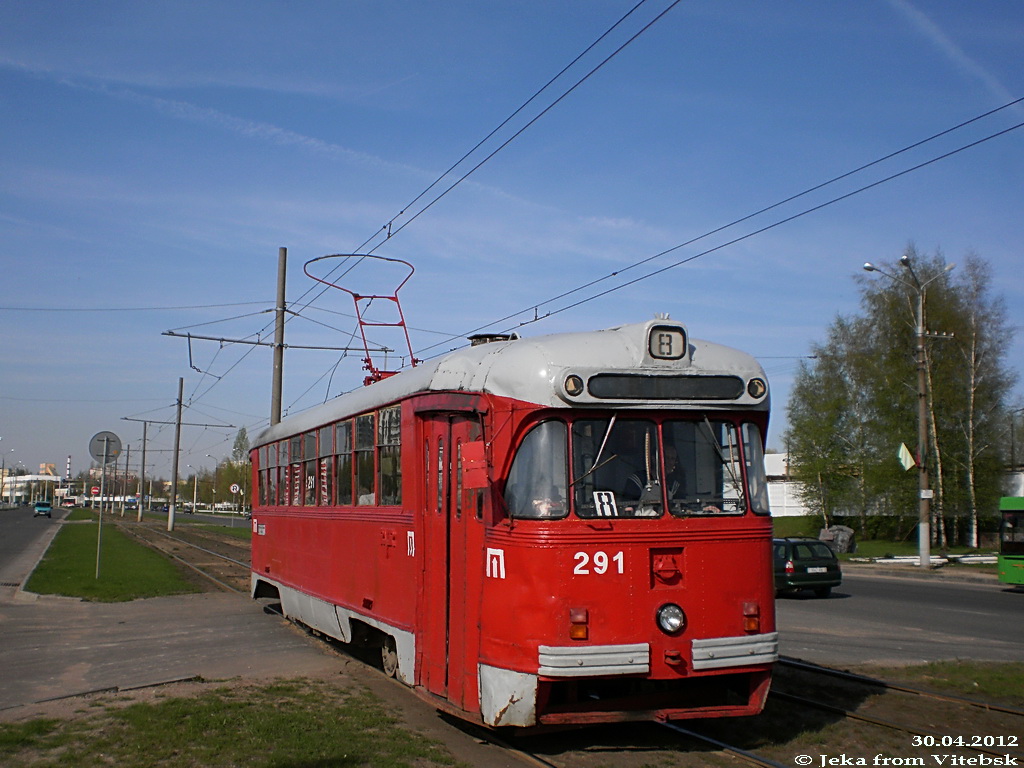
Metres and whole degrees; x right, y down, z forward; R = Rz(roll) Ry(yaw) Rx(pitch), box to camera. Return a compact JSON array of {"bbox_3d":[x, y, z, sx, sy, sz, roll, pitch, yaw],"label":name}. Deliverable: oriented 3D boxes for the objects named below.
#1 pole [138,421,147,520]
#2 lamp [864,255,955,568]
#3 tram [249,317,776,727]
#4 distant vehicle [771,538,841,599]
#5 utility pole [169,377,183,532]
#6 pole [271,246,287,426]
[{"bbox_3d":[-38.458,9.149,110.981,0.380,10.400,0.380,4,-7,-22],"label":"pole"},{"bbox_3d":[15.342,1.119,40.133,3.400,11.400,2.500,4,-7,-22],"label":"lamp"},{"bbox_3d":[-1.370,1.898,14.261,2.600,3.260,13.800,4,-7,-22],"label":"tram"},{"bbox_3d":[6.440,4.687,27.703,1.700,1.460,4.500,4,-7,-22],"label":"distant vehicle"},{"bbox_3d":[-22.897,4.841,72.695,0.380,10.400,0.380,4,-7,-22],"label":"utility pole"},{"bbox_3d":[-7.941,0.664,35.846,0.360,10.500,0.360,4,-7,-22],"label":"pole"}]

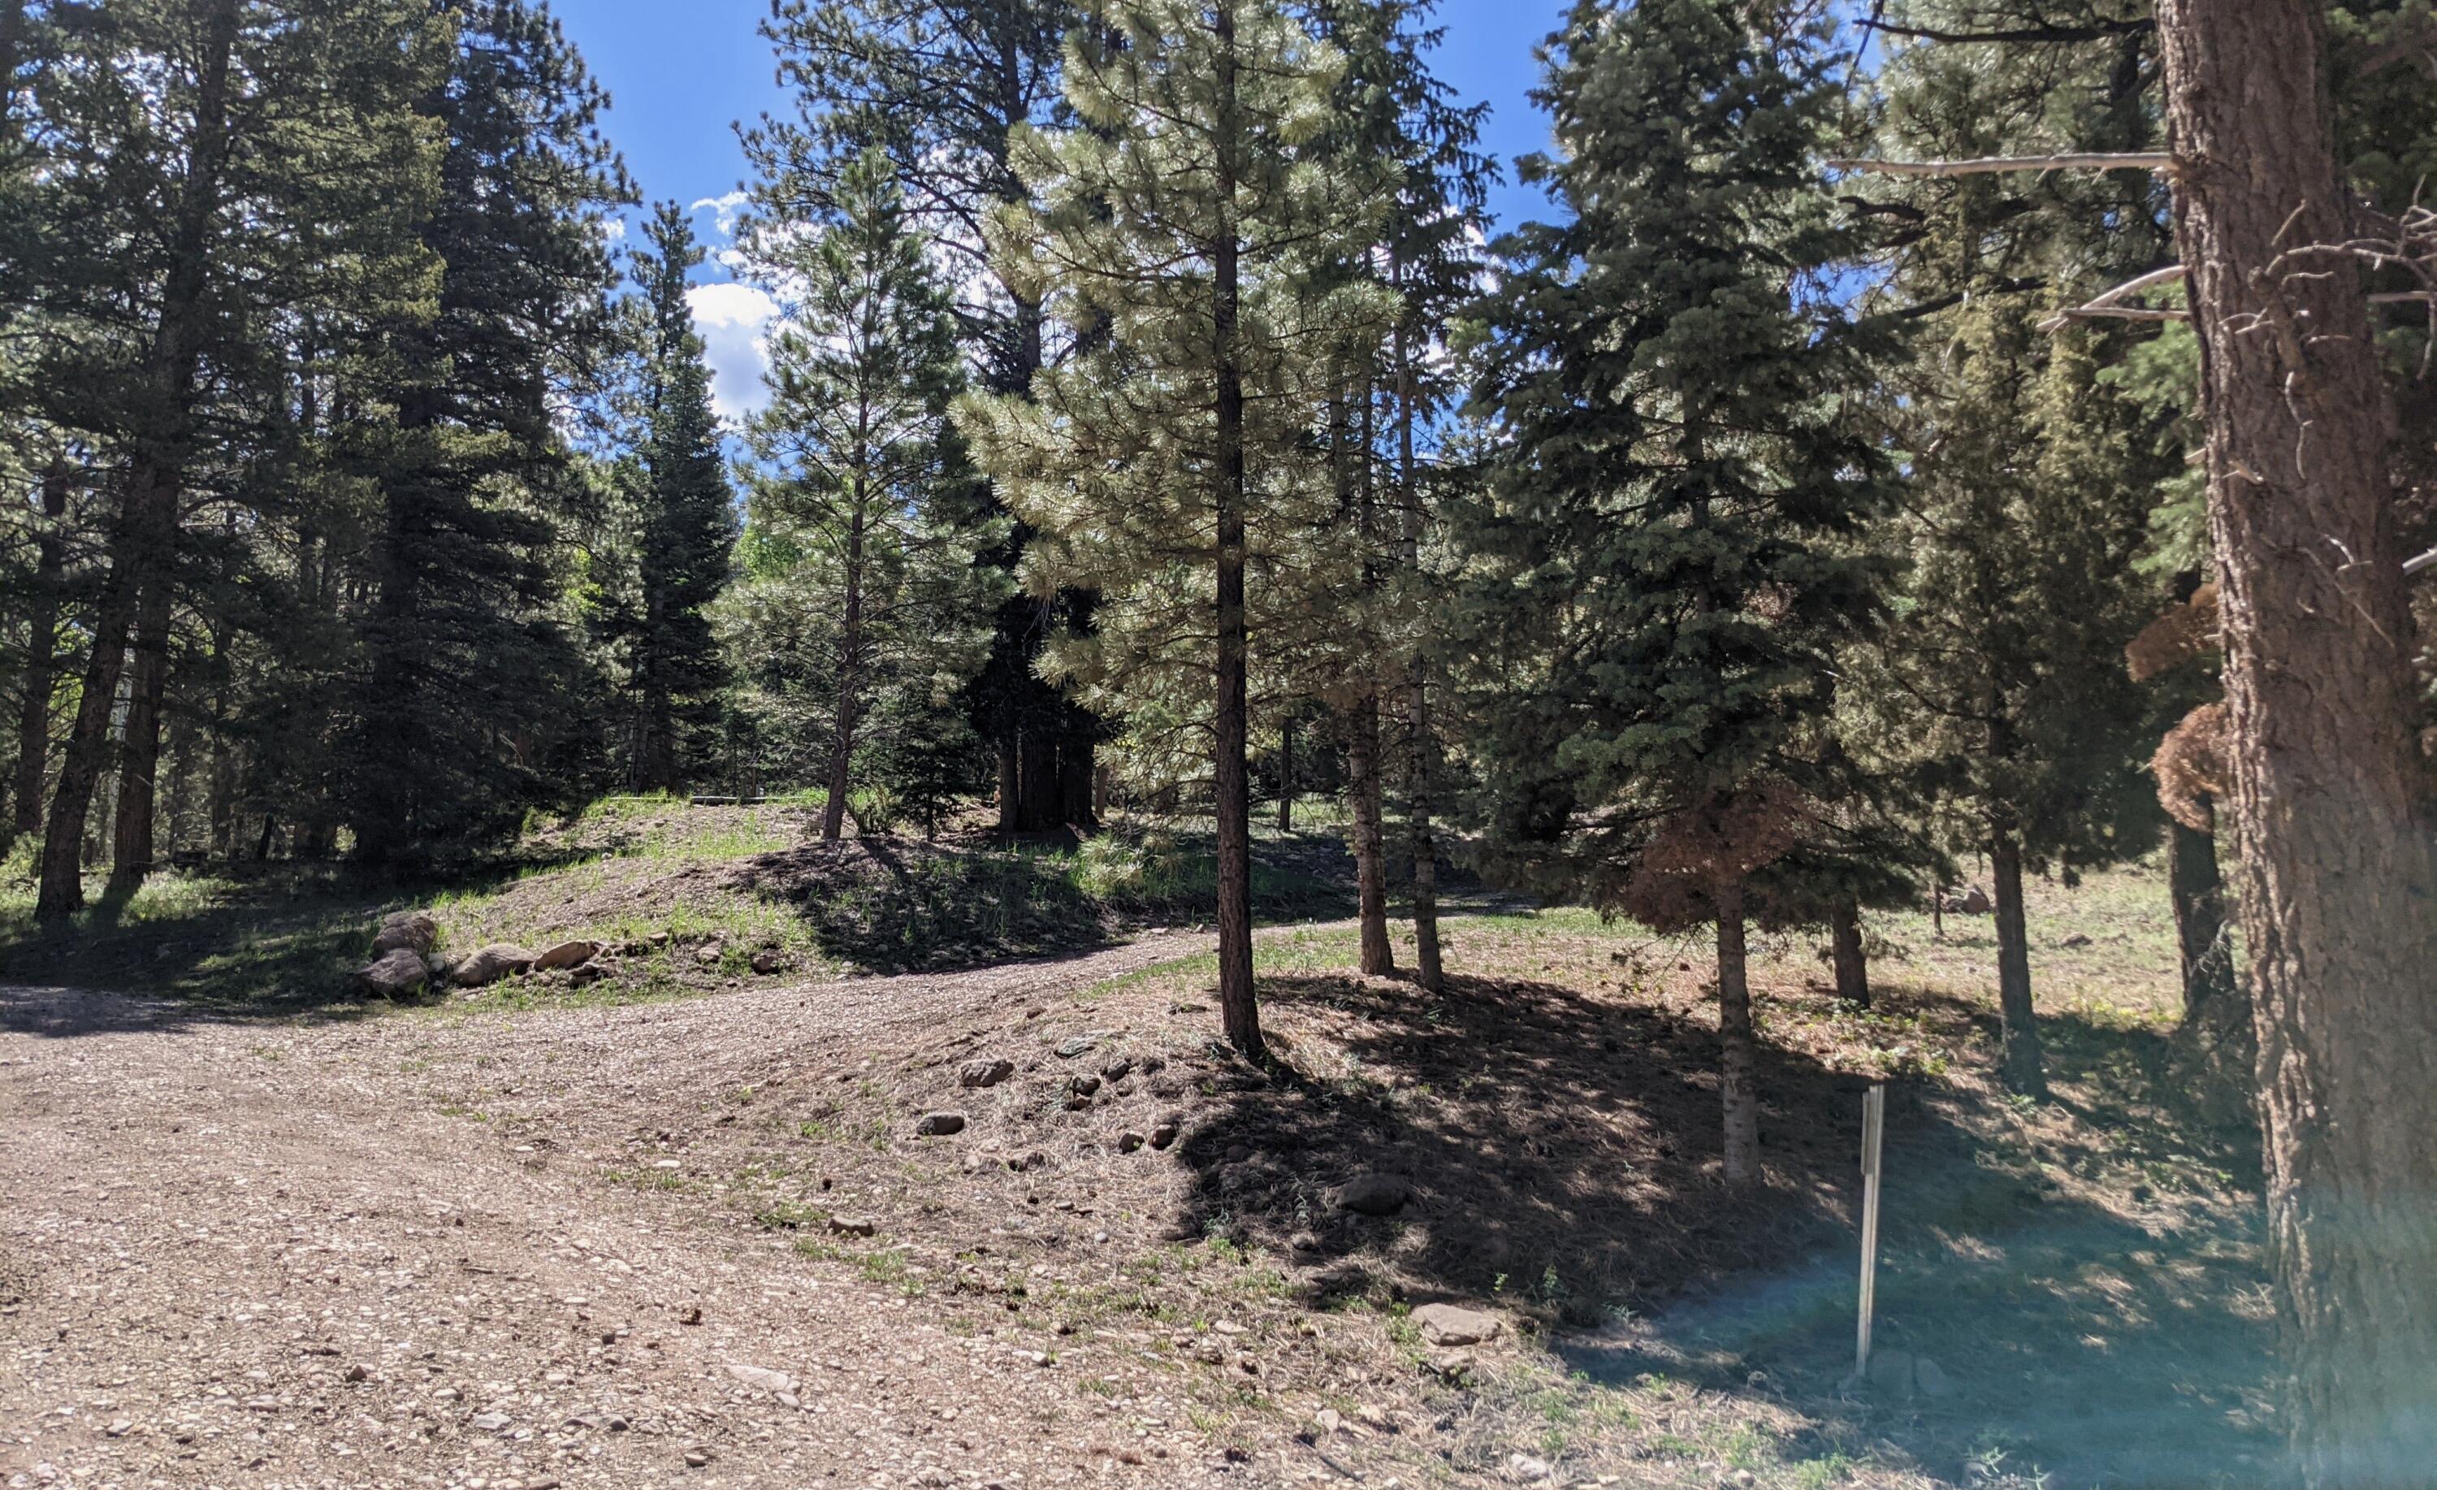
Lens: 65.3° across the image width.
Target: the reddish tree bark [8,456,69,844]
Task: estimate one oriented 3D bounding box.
[{"bbox_3d":[-18.255,-1.523,29.473,0.440,6.000,0.440,5,-11,-32],"label":"reddish tree bark"}]

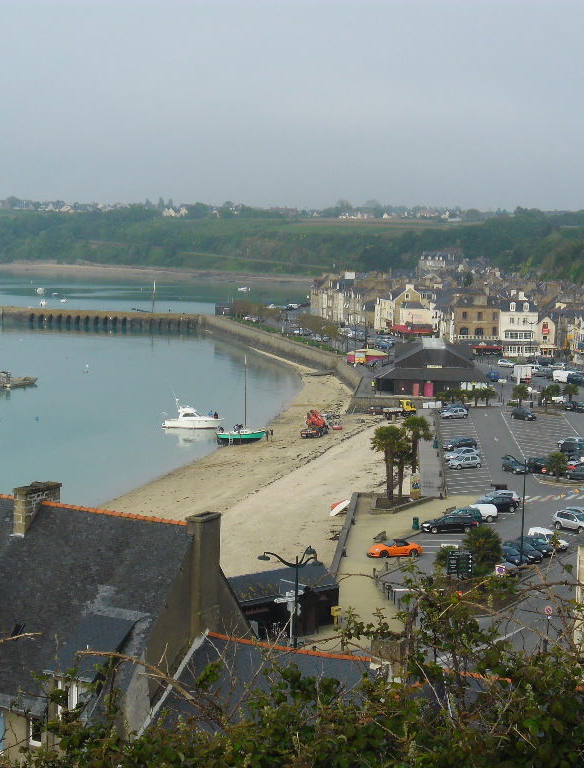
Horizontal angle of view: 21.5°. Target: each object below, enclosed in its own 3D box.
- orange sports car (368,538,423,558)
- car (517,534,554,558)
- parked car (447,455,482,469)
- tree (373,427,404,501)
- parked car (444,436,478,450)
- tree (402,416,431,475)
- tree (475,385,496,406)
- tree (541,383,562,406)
[{"bbox_3d":[8.043,12.453,117.432,4.340,1.290,1.800,0,6,-14],"label":"orange sports car"},{"bbox_3d":[19.570,13.110,124.220,1.700,1.460,3.900,-2,6,-27],"label":"car"},{"bbox_3d":[18.383,8.253,163.530,3.750,1.400,1.620,-2,6,-32],"label":"parked car"},{"bbox_3d":[8.709,7.236,139.456,2.750,6.820,2.750,1,5,0],"label":"tree"},{"bbox_3d":[20.320,7.220,185.720,4.150,1.470,1.730,-2,6,-26],"label":"parked car"},{"bbox_3d":[11.641,6.763,142.229,2.800,7.380,2.800,1,5,0],"label":"tree"},{"bbox_3d":[29.810,1.790,235.390,3.200,3.110,3.200,1,5,4],"label":"tree"},{"bbox_3d":[38.810,1.890,231.000,3.200,4.060,3.200,1,5,4],"label":"tree"}]

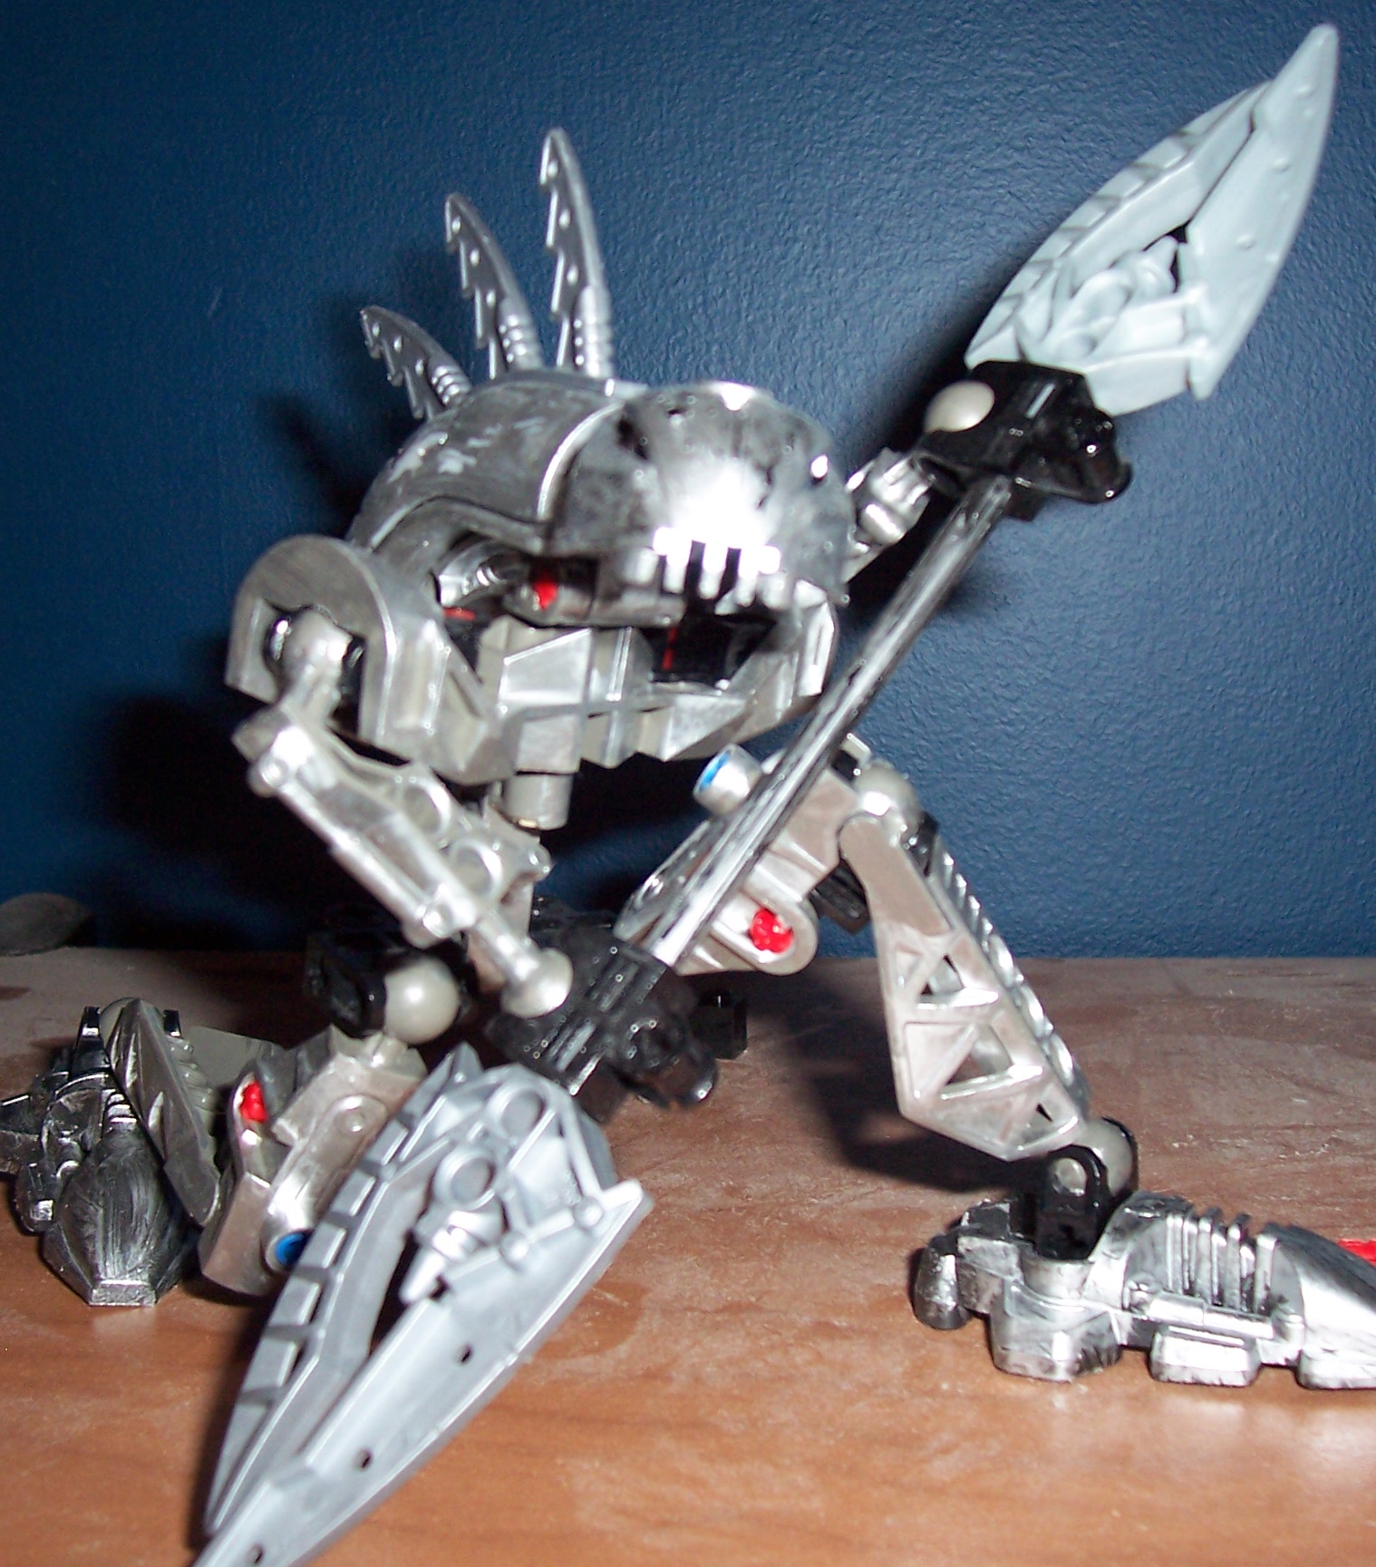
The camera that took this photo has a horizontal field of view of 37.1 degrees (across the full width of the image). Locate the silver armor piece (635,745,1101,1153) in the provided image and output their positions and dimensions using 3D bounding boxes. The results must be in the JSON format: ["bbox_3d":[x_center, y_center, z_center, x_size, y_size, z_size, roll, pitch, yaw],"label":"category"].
[{"bbox_3d":[0.021,0.020,0.251,0.054,0.052,0.030,1,15,5],"label":"silver armor piece"}]

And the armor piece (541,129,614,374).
[{"bbox_3d":[-0.013,-0.064,0.251,0.004,0.032,0.009,-6,-7,-32],"label":"armor piece"}]

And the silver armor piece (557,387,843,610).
[{"bbox_3d":[0.002,-0.033,0.236,0.035,0.025,0.024,-5,17,-30],"label":"silver armor piece"}]

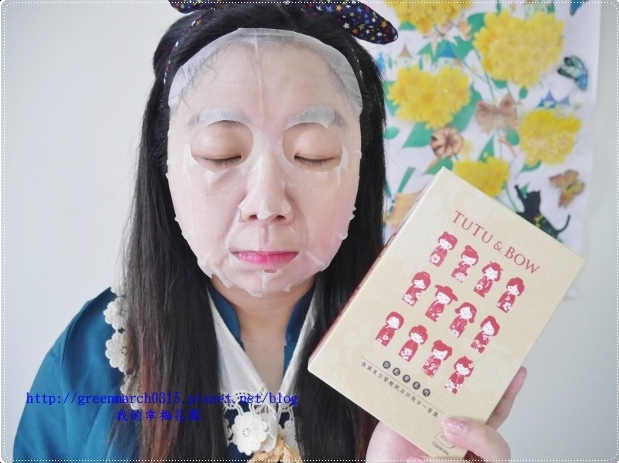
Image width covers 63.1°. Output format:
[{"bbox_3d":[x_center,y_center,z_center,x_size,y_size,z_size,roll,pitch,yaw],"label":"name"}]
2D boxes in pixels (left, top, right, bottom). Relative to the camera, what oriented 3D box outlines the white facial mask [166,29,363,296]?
[{"bbox_3d":[-0.032,-0.048,0.360,0.145,0.190,0.085,0,10,-5],"label":"white facial mask"}]

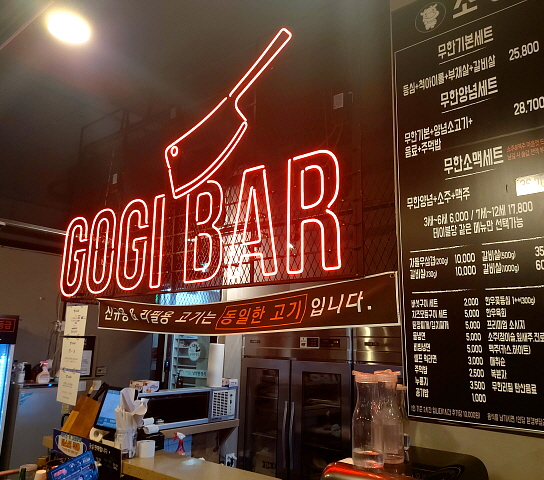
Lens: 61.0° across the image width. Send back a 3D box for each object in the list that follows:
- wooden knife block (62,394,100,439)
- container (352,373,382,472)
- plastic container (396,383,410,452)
[{"bbox_3d":[-1.222,1.127,2.939,0.098,0.252,0.212,-9,-15,39],"label":"wooden knife block"},{"bbox_3d":[0.278,0.517,1.353,0.090,0.257,0.090,1,-12,0],"label":"container"},{"bbox_3d":[0.416,0.592,1.553,0.090,0.201,0.090,1,-12,0],"label":"plastic container"}]

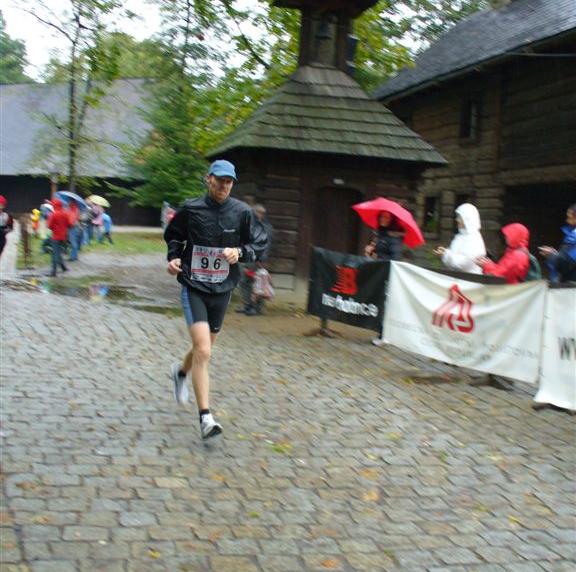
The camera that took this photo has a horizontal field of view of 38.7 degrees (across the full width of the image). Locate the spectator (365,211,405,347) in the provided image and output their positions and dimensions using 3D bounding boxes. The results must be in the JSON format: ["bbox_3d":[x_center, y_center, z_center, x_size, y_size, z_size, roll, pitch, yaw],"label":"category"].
[{"bbox_3d":[1.204,-0.123,10.071,0.400,1.630,0.500,-1,6,-37],"label":"spectator"}]

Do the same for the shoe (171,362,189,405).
[{"bbox_3d":[-0.743,0.667,5.620,0.105,0.290,0.120,-10,-1,-28],"label":"shoe"}]

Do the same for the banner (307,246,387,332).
[{"bbox_3d":[0.784,0.092,10.918,0.060,0.920,1.700,0,5,-31],"label":"banner"}]

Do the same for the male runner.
[{"bbox_3d":[-0.470,0.075,5.320,0.660,1.760,0.850,1,5,-18],"label":"male runner"}]

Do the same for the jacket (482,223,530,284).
[{"bbox_3d":[2.285,-0.236,8.493,0.480,0.820,0.500,3,5,6],"label":"jacket"}]

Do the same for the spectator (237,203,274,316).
[{"bbox_3d":[-0.473,-0.394,12.413,0.450,1.650,0.550,0,5,-30],"label":"spectator"}]

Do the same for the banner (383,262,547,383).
[{"bbox_3d":[1.764,0.326,8.653,0.120,0.950,2.630,0,5,-25],"label":"banner"}]

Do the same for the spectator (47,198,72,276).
[{"bbox_3d":[-5.115,-1.111,18.445,0.550,1.710,0.450,6,6,37],"label":"spectator"}]

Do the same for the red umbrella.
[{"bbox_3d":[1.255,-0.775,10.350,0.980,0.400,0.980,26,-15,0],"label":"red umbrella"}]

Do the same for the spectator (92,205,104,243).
[{"bbox_3d":[-8.501,-2.710,36.918,0.400,1.660,0.500,-1,6,-37],"label":"spectator"}]

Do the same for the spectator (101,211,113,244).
[{"bbox_3d":[-8.291,-2.672,37.500,0.400,1.550,0.500,1,5,-25],"label":"spectator"}]

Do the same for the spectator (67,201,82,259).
[{"bbox_3d":[-6.204,-1.607,23.933,0.420,1.730,0.520,-1,6,-37],"label":"spectator"}]

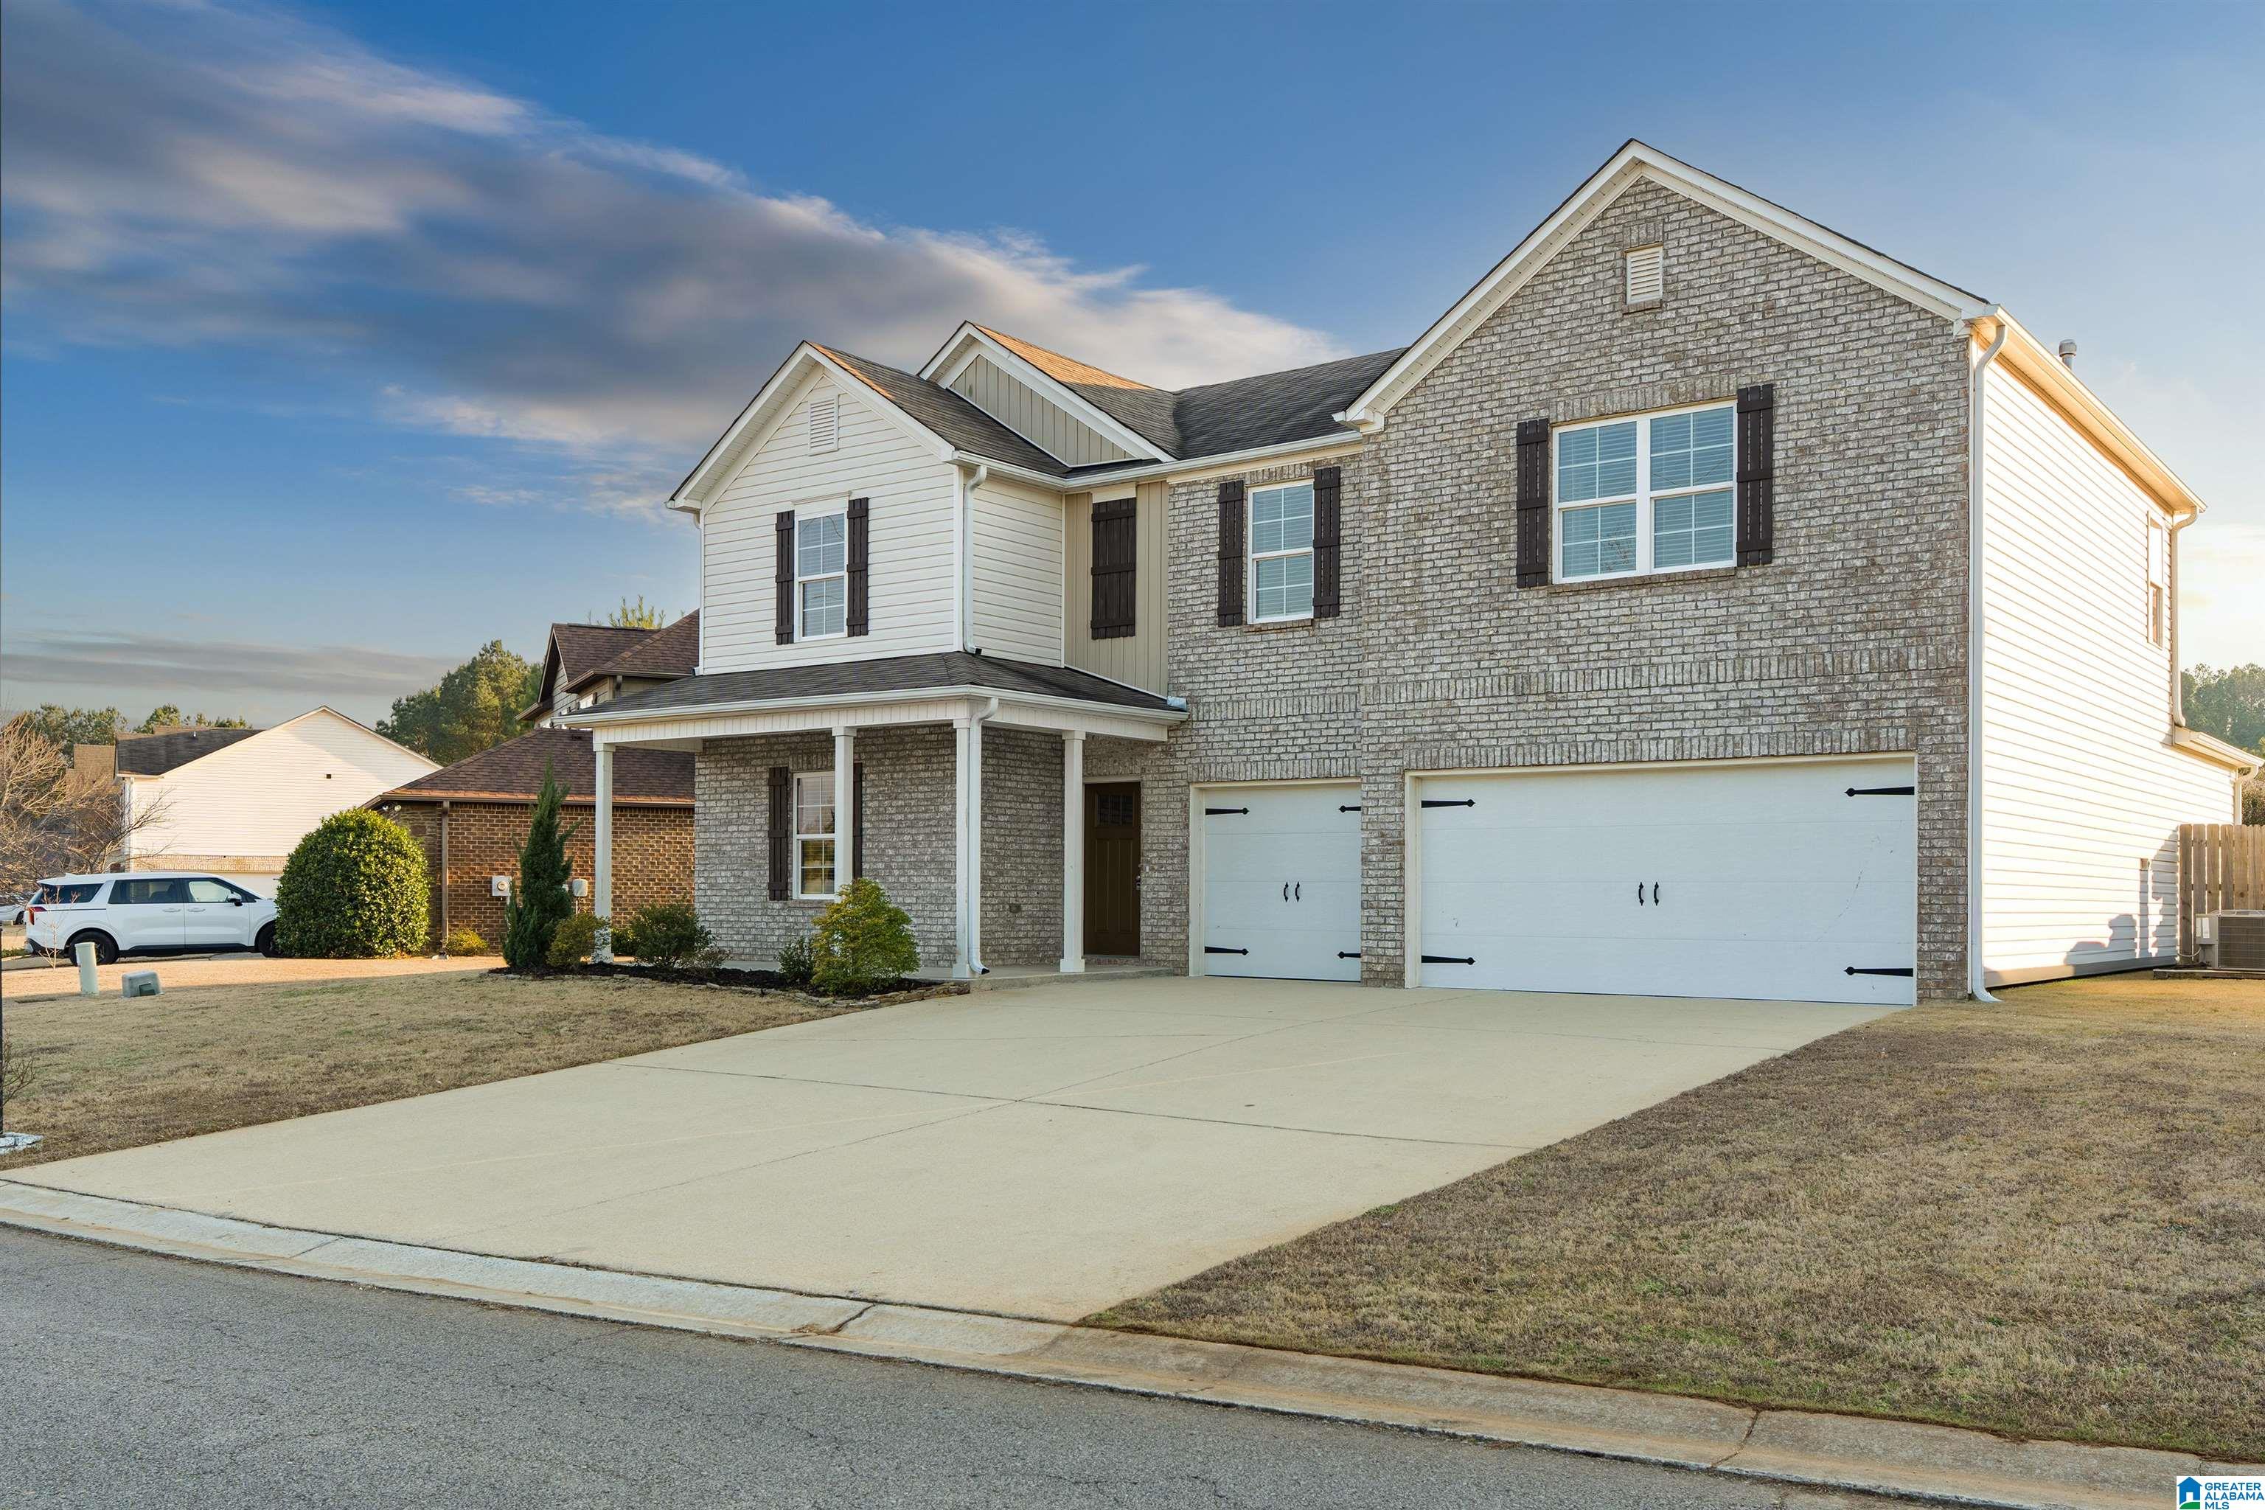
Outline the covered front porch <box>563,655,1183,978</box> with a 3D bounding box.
[{"bbox_3d":[-3.007,0.648,21.600,6.100,3.450,3.700,-2,-3,35],"label":"covered front porch"}]

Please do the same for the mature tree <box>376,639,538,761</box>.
[{"bbox_3d":[-26.615,0.985,75.000,7.800,11.500,7.500,-2,-3,35],"label":"mature tree"}]

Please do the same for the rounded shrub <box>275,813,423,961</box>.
[{"bbox_3d":[-13.882,2.294,33.500,2.700,2.650,2.700,-2,-3,35],"label":"rounded shrub"}]

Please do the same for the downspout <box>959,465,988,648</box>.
[{"bbox_3d":[-1.744,-2.156,20.900,0.280,2.150,0.110,-2,-3,35],"label":"downspout"}]

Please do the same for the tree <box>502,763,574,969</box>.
[{"bbox_3d":[-6.930,1.300,22.000,0.850,2.400,0.850,-2,-3,35],"label":"tree"}]

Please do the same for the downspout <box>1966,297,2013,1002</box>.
[{"bbox_3d":[7.336,-0.826,16.150,0.320,5.950,0.120,-2,-3,35],"label":"downspout"}]

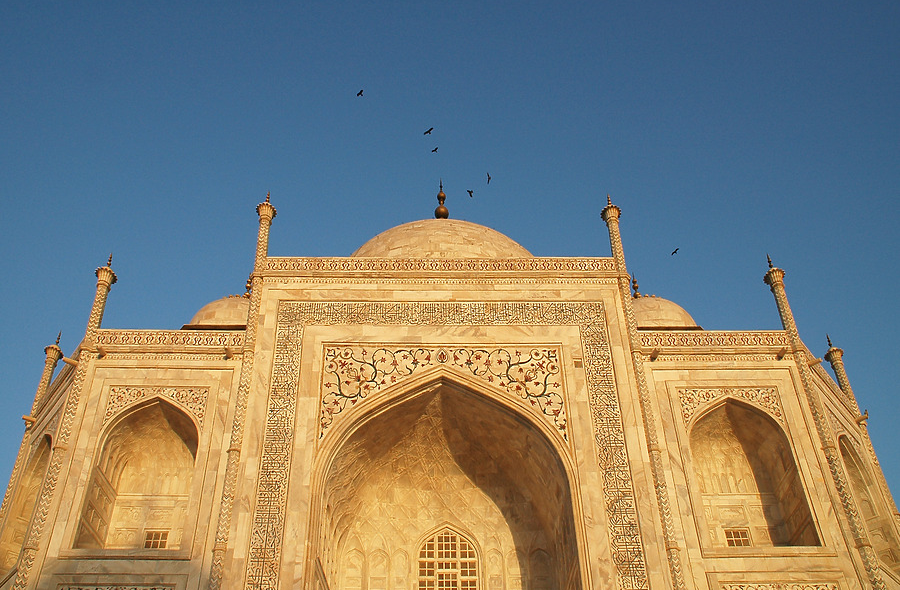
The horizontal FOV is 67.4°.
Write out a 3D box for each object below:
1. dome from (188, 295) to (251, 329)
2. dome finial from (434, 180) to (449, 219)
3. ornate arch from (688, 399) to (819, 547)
[{"bbox_3d":[-17.507,2.958,55.215,7.600,5.600,7.600,0,-35,-1],"label":"dome"},{"bbox_3d":[-1.073,-11.948,86.169,1.800,8.000,1.800,0,-35,-1],"label":"dome finial"},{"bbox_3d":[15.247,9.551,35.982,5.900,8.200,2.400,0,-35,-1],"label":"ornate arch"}]

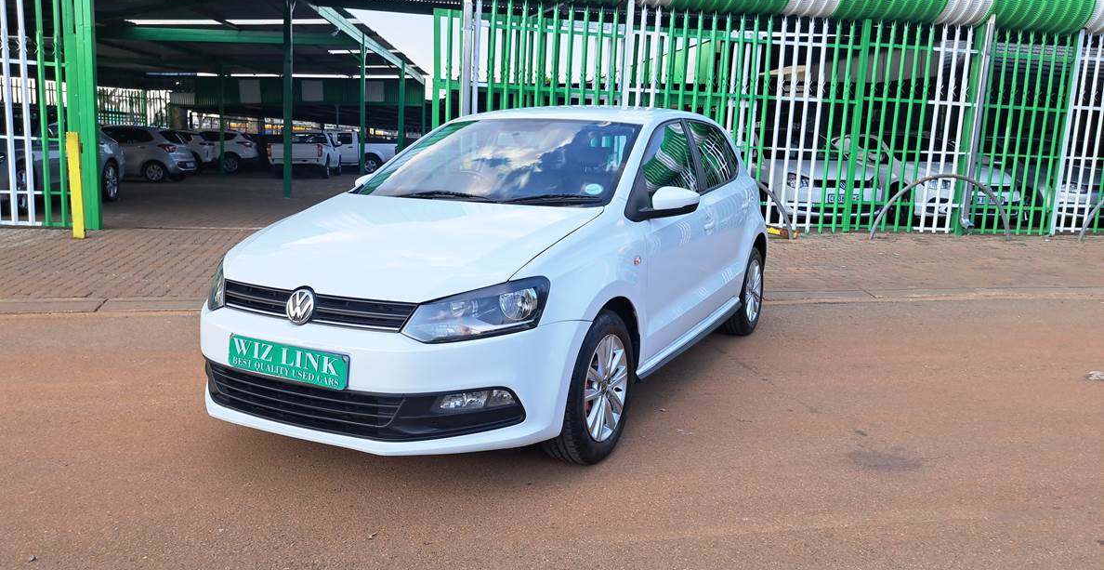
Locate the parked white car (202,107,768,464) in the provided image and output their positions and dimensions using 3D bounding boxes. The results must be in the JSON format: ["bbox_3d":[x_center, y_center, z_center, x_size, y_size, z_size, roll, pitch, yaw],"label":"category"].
[{"bbox_3d":[0.026,-0.266,4.220,1.760,1.460,3.970,6,11,26],"label":"parked white car"}]

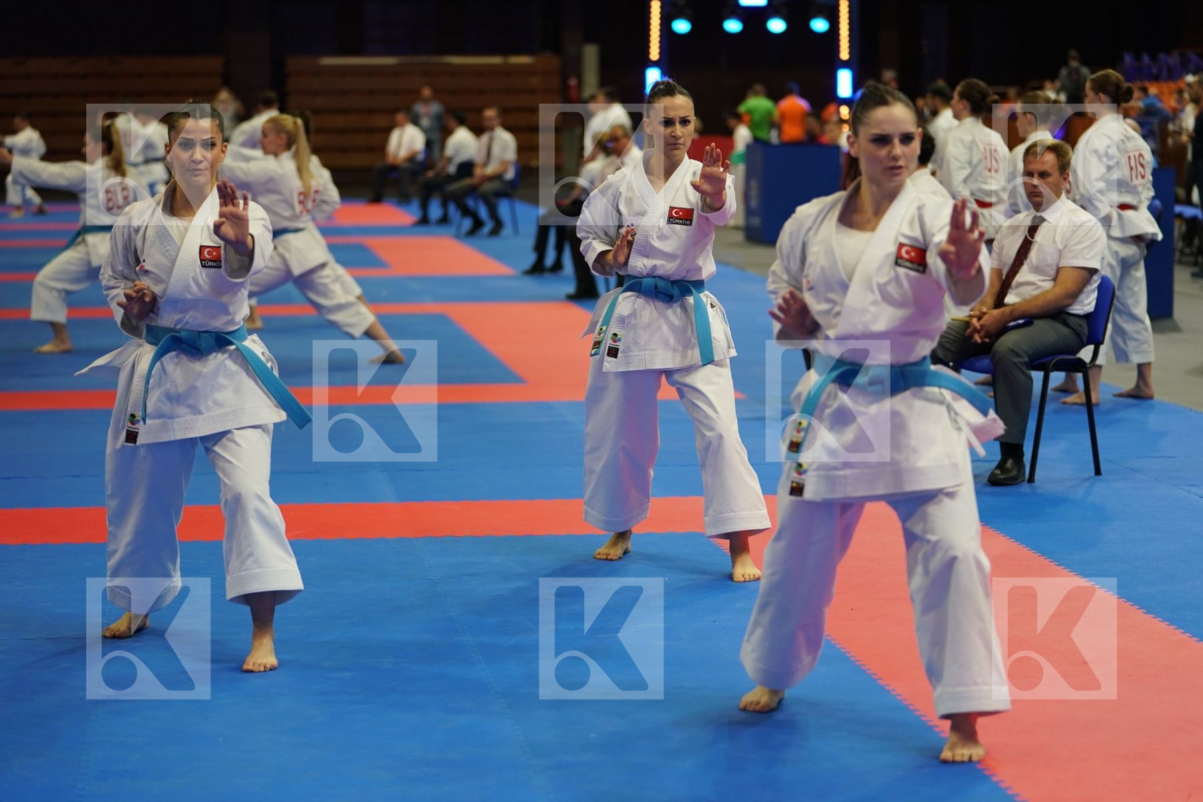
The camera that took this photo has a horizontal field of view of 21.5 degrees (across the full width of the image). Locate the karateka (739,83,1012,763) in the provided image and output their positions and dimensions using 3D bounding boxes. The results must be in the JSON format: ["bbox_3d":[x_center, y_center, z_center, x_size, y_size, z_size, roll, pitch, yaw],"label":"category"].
[{"bbox_3d":[0.642,0.022,7.520,0.630,1.540,0.860,0,5,3],"label":"karateka"}]

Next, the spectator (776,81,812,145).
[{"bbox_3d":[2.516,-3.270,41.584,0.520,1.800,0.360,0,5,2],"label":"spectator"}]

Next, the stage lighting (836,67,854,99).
[{"bbox_3d":[4.099,-5.356,53.500,0.270,0.490,0.180,1,6,12],"label":"stage lighting"}]

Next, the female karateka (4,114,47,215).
[{"bbox_3d":[-7.848,-3.209,43.100,0.750,1.390,0.520,-4,6,-32],"label":"female karateka"}]

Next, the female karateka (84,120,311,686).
[{"bbox_3d":[-1.122,-0.067,8.740,0.620,1.510,0.840,-1,5,-2],"label":"female karateka"}]

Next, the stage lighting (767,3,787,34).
[{"bbox_3d":[2.402,-5.250,43.500,0.310,0.420,0.290,0,5,2],"label":"stage lighting"}]

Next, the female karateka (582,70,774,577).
[{"bbox_3d":[0.245,-0.251,10.250,0.630,1.560,0.920,0,5,5],"label":"female karateka"}]

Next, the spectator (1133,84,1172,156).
[{"bbox_3d":[8.307,-4.194,48.000,0.700,1.250,0.550,-3,6,-24],"label":"spectator"}]

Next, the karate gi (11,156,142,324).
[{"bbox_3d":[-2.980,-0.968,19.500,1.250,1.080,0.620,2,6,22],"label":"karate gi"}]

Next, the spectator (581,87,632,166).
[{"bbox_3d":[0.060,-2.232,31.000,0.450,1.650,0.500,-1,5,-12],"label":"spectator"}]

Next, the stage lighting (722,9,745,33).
[{"bbox_3d":[1.810,-5.225,43.500,0.310,0.400,0.290,0,5,2],"label":"stage lighting"}]

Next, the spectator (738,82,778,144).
[{"bbox_3d":[2.056,-3.260,41.583,0.540,1.790,0.380,0,5,0],"label":"spectator"}]

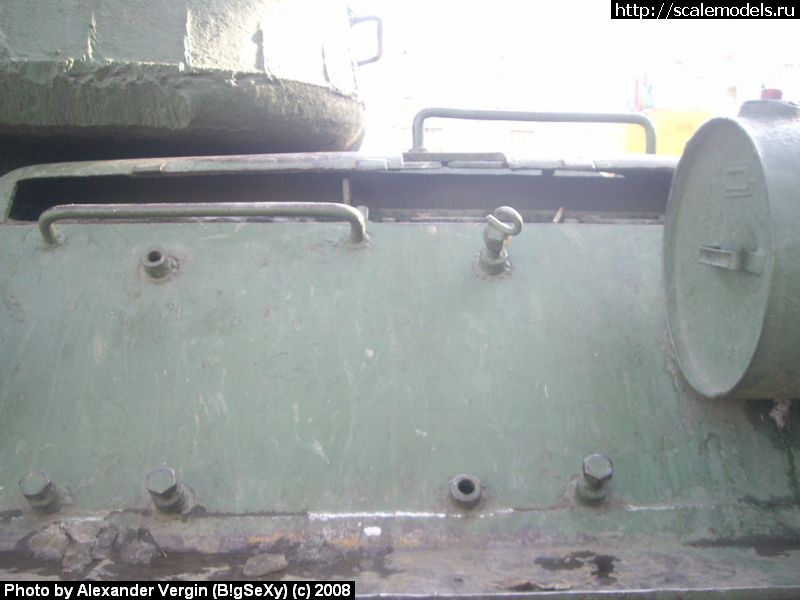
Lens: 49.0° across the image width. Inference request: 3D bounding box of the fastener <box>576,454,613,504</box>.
[{"bbox_3d":[0.267,0.245,1.189,0.042,0.042,0.076,-1,-43,0],"label":"fastener"}]

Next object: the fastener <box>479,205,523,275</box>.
[{"bbox_3d":[0.167,-0.098,1.489,0.066,0.050,0.105,-1,-43,0],"label":"fastener"}]

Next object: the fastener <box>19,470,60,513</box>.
[{"bbox_3d":[-0.488,0.261,1.192,0.042,0.042,0.054,-1,-43,0],"label":"fastener"}]

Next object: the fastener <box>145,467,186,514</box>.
[{"bbox_3d":[-0.318,0.259,1.189,0.042,0.042,0.061,-1,-43,0],"label":"fastener"}]

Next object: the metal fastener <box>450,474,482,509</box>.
[{"bbox_3d":[0.093,0.262,1.204,0.041,0.041,0.031,-1,-43,0],"label":"metal fastener"}]

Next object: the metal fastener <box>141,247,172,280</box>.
[{"bbox_3d":[-0.420,-0.065,1.510,0.039,0.039,0.033,-1,-43,0],"label":"metal fastener"}]

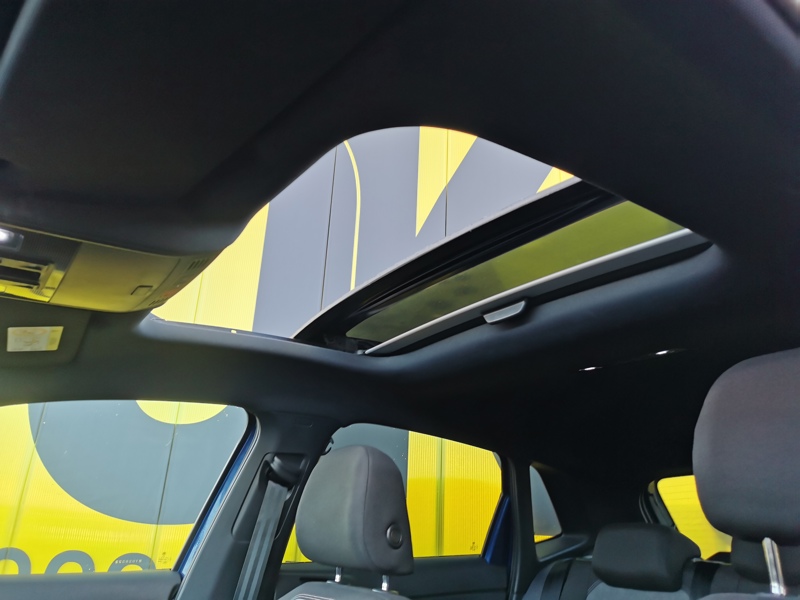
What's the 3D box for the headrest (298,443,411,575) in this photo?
[{"bbox_3d":[-0.078,0.341,1.024,0.125,0.190,0.250,17,-25,-32],"label":"headrest"}]

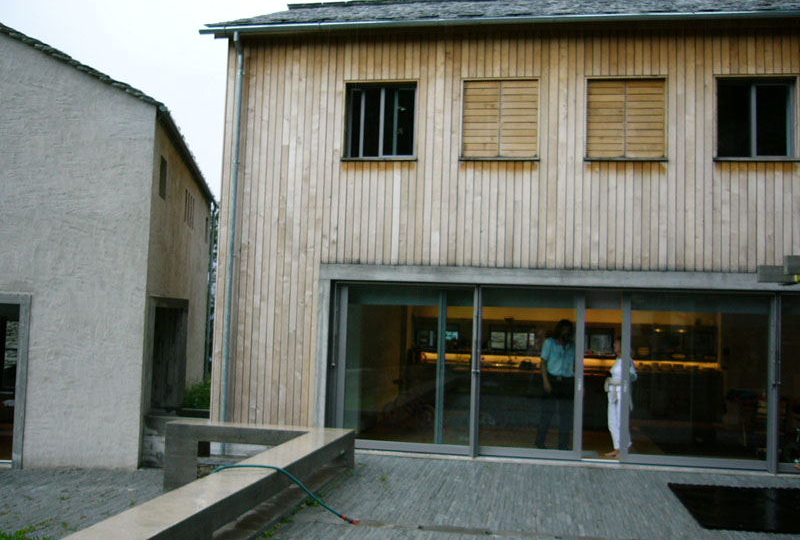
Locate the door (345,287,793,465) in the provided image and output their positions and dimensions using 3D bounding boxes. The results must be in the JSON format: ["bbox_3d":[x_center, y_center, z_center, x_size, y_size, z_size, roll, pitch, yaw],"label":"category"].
[{"bbox_3d":[1.937,1.358,10.693,5.853,2.262,0.150,1,-4,8],"label":"door"}]

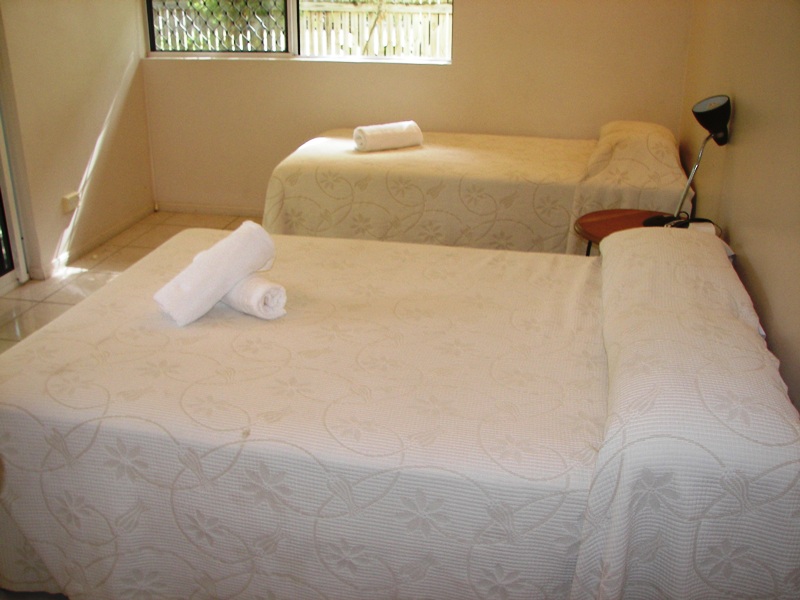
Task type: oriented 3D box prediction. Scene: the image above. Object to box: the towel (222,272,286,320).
[{"bbox_3d":[-0.463,-0.045,2.367,0.110,0.105,0.340,-20,30,-39],"label":"towel"}]

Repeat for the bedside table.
[{"bbox_3d":[0.910,-0.030,3.234,0.510,0.525,0.510,5,24,11],"label":"bedside table"}]

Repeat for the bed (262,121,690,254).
[{"bbox_3d":[0.401,-0.526,4.148,1.920,0.720,0.960,5,24,11],"label":"bed"}]

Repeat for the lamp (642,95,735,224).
[{"bbox_3d":[1.055,-0.489,3.027,0.190,0.510,0.320,-6,24,-13],"label":"lamp"}]

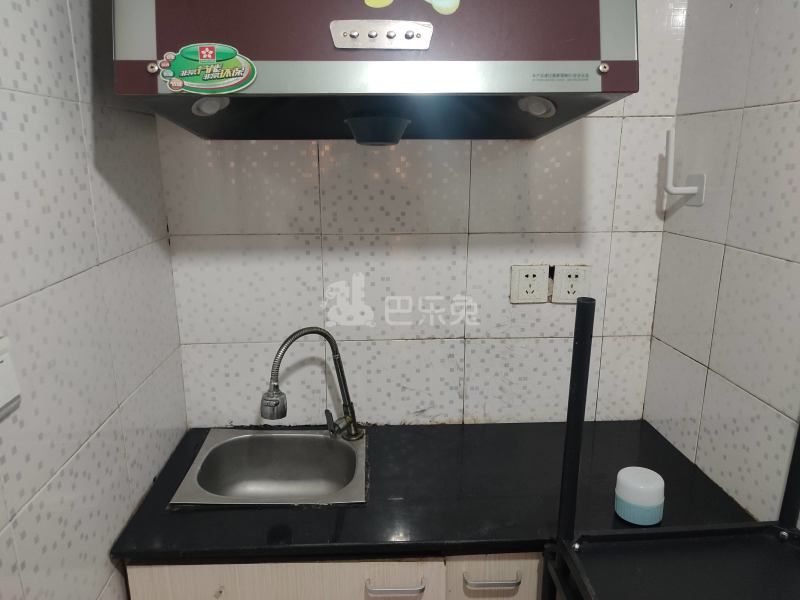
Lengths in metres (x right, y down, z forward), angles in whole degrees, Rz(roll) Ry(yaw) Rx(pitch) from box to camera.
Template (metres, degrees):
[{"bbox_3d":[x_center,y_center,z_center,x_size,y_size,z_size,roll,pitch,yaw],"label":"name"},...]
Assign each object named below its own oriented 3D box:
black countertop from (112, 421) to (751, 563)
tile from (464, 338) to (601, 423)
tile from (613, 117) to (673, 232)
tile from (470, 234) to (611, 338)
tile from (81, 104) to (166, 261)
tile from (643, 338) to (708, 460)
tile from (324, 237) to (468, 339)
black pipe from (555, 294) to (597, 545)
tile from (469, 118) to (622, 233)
[{"bbox_3d":[0.066,0.378,1.208,1.137,0.034,0.446,-1,14,-2],"label":"black countertop"},{"bbox_3d":[0.320,0.193,1.398,0.330,0.216,0.010,-1,14,-2],"label":"tile"},{"bbox_3d":[0.544,-0.279,1.294,0.119,0.252,0.010,-1,14,-2],"label":"tile"},{"bbox_3d":[0.320,-0.032,1.345,0.330,0.252,0.010,-1,14,-3],"label":"tile"},{"bbox_3d":[-0.503,-0.220,1.073,0.010,0.250,0.347,-1,14,-4],"label":"tile"},{"bbox_3d":[0.622,0.221,1.310,0.010,0.221,0.214,-2,14,-6],"label":"tile"},{"bbox_3d":[-0.009,-0.028,1.329,0.330,0.252,0.010,-1,14,-3],"label":"tile"},{"bbox_3d":[0.263,0.190,0.863,0.025,0.395,0.025,-1,14,-3],"label":"black pipe"},{"bbox_3d":[0.319,-0.276,1.285,0.330,0.252,0.010,-1,14,-2],"label":"tile"}]

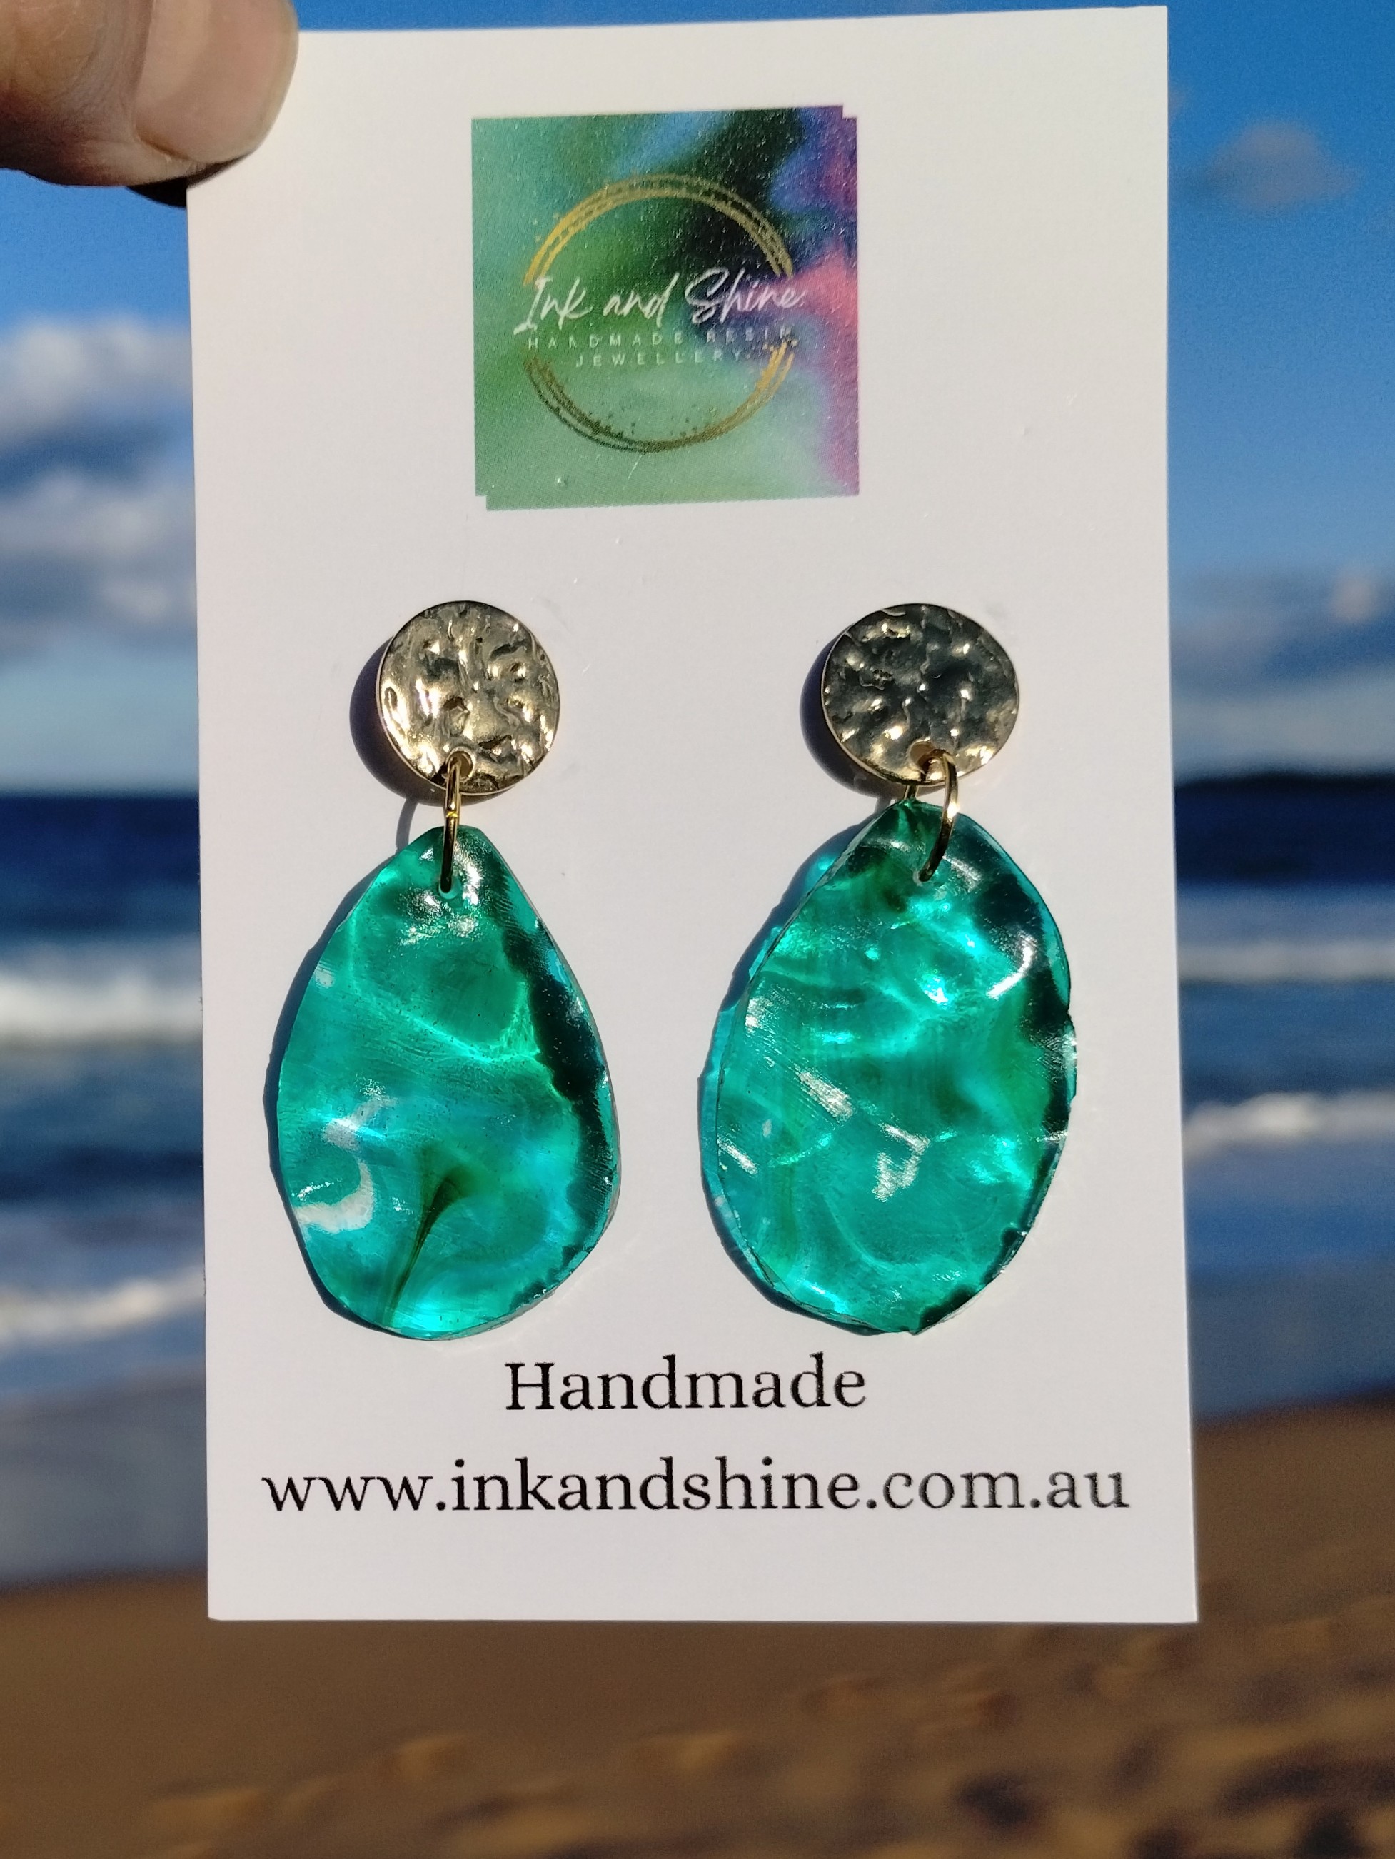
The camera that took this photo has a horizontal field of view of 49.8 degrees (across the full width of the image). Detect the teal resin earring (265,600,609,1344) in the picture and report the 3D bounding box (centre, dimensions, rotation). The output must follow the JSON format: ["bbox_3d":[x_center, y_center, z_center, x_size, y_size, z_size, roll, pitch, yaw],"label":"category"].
[{"bbox_3d":[-0.014,0.002,0.085,0.019,0.041,0.006,0,-1,2],"label":"teal resin earring"}]

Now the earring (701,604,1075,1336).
[{"bbox_3d":[0.011,0.002,0.084,0.021,0.041,0.006,1,-1,2],"label":"earring"}]

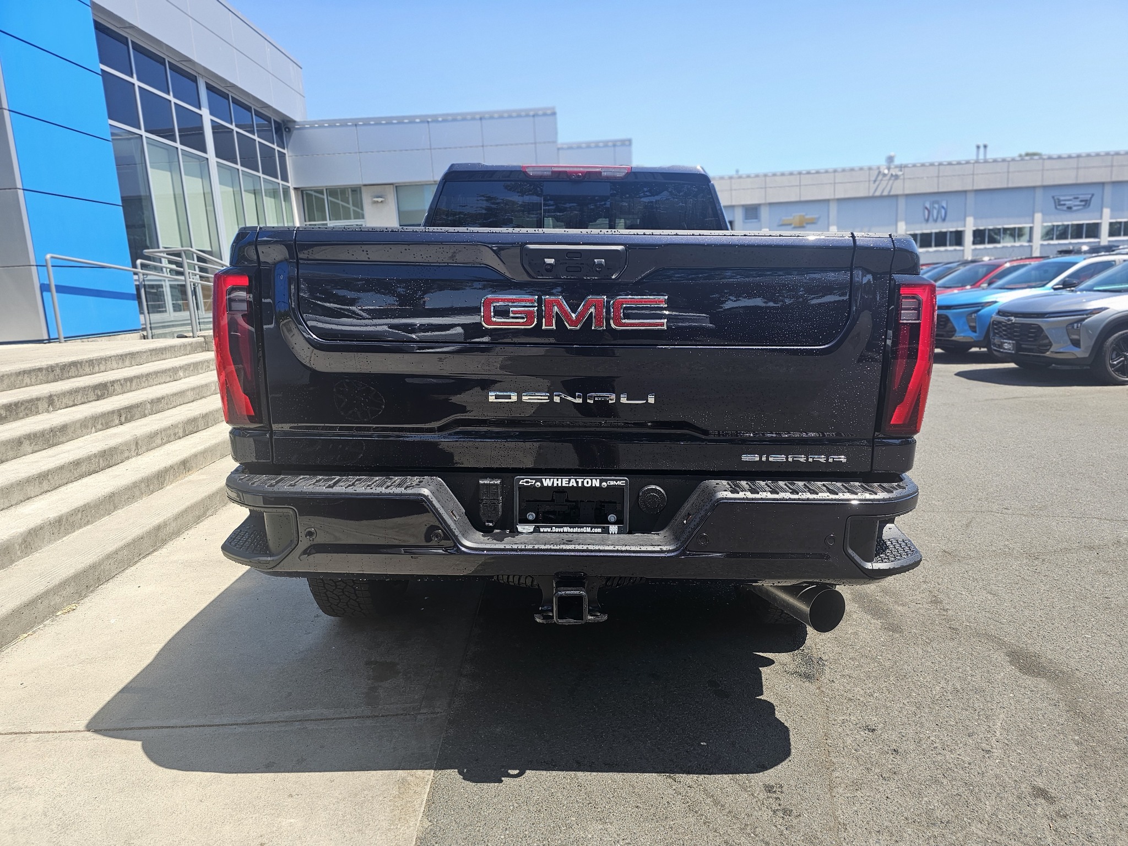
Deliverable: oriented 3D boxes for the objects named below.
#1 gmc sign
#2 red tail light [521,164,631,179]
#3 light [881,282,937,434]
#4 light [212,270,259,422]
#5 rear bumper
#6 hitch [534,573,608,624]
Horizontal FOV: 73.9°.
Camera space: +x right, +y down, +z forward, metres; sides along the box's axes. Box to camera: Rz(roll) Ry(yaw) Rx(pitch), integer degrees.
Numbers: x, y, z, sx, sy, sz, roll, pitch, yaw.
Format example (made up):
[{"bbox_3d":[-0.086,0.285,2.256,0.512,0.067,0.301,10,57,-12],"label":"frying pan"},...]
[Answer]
[{"bbox_3d":[0.028,-0.286,1.940,0.483,0.088,0.020,1,11,1],"label":"gmc sign"},{"bbox_3d":[0.069,-1.347,4.029,0.590,0.075,0.075,1,11,1],"label":"red tail light"},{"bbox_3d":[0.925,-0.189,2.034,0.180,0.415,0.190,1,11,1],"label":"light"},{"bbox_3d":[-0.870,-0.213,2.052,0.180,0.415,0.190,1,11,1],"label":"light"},{"bbox_3d":[0.020,0.257,2.089,1.960,0.245,0.370,1,11,1],"label":"rear bumper"},{"bbox_3d":[0.019,0.446,2.028,0.190,0.145,0.190,1,11,1],"label":"hitch"}]

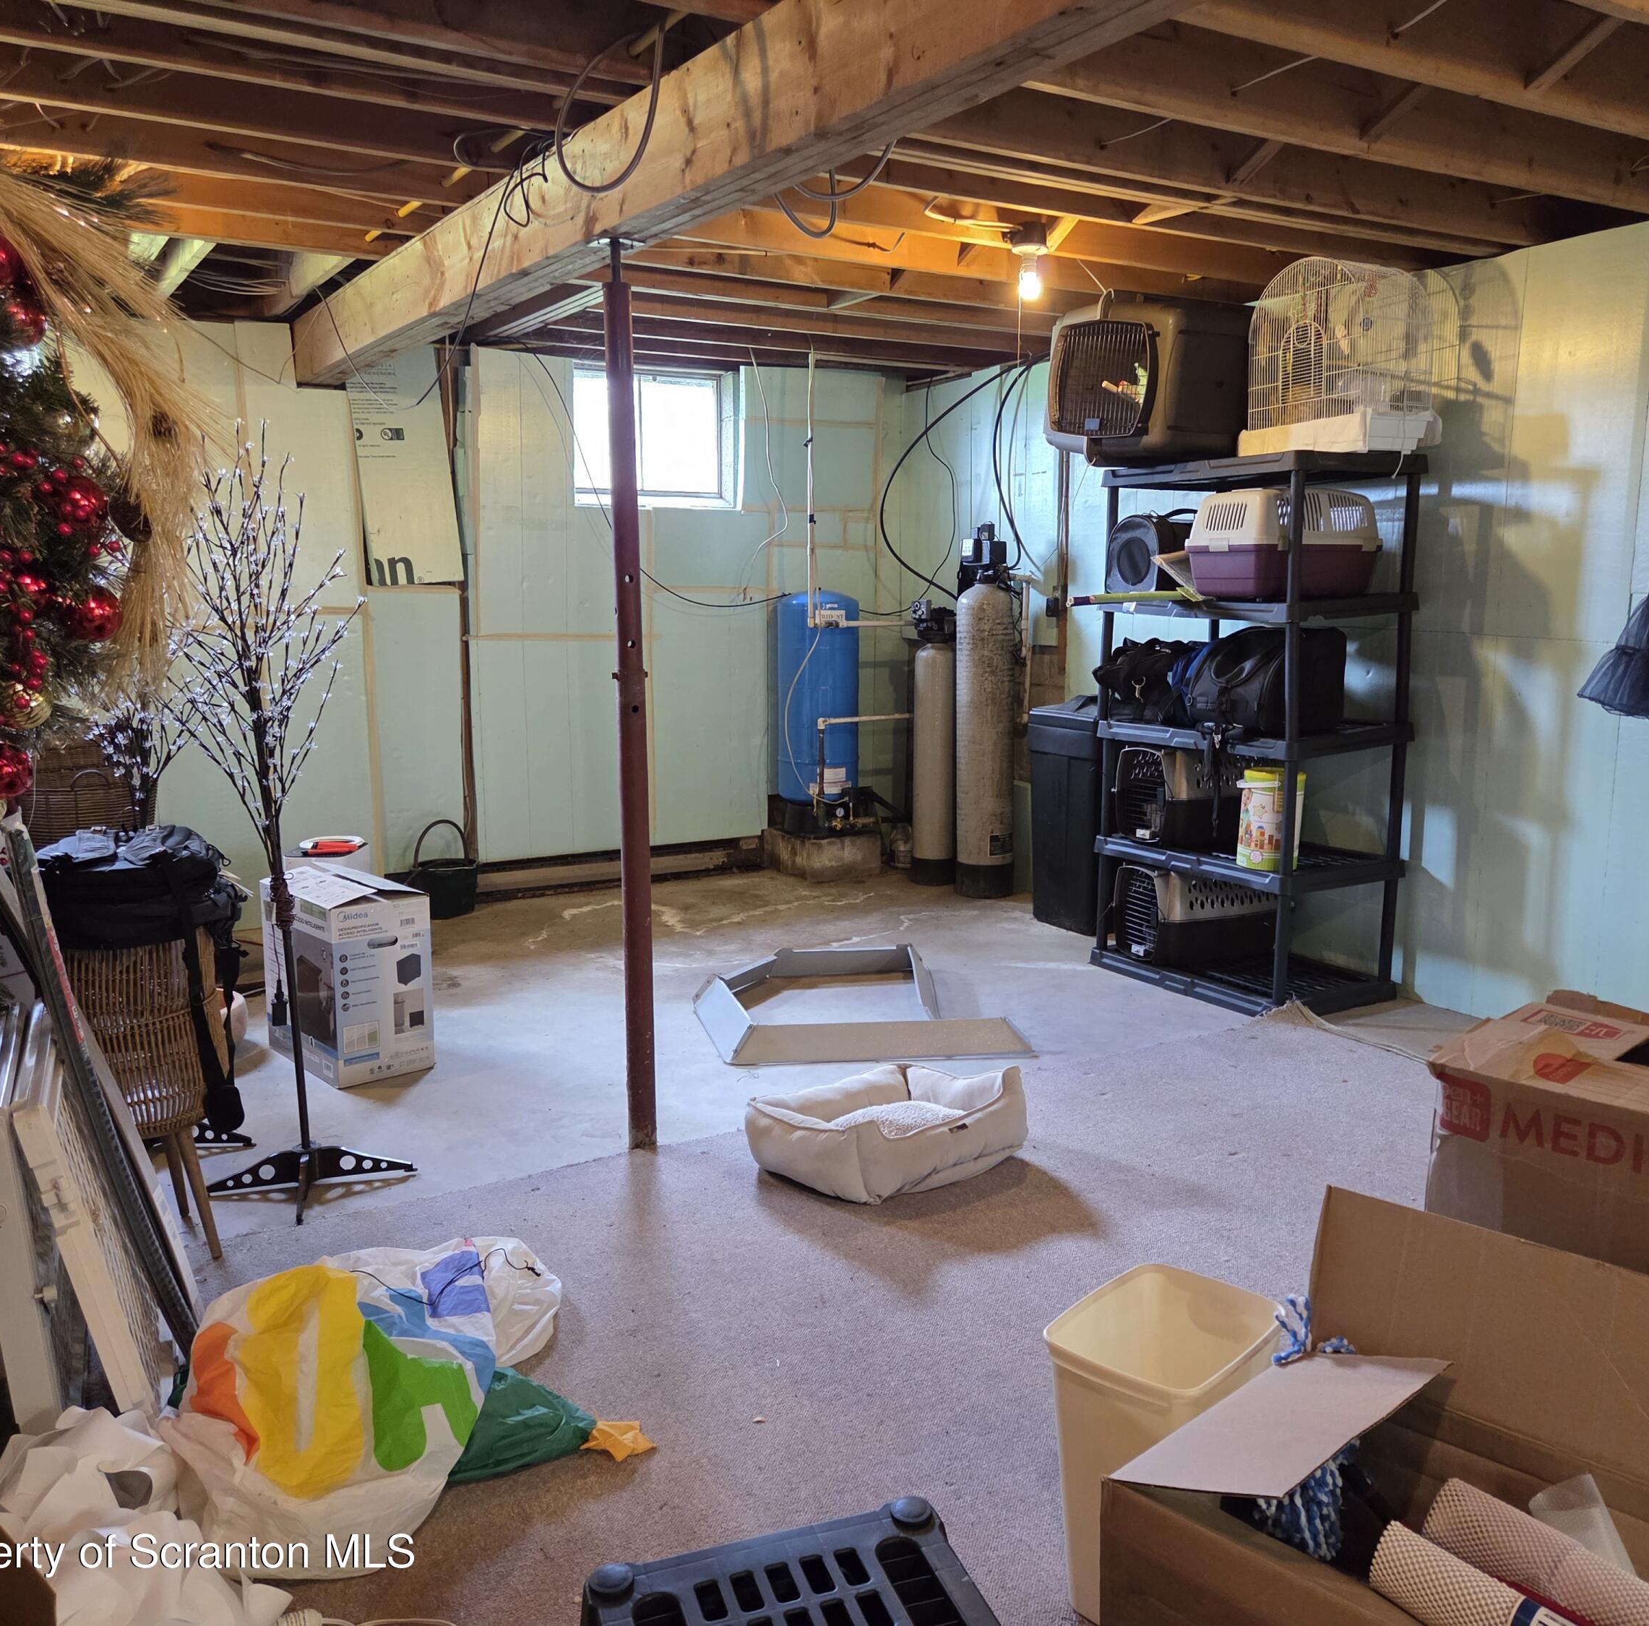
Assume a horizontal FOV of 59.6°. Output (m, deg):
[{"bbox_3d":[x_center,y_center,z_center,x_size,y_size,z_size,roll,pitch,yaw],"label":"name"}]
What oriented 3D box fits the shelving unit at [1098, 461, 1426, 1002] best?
[{"bbox_3d":[1.500,-0.296,5.098,0.595,1.830,0.915,-6,11,-29],"label":"shelving unit"}]

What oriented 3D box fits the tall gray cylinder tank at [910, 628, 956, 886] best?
[{"bbox_3d":[0.523,-0.263,6.832,0.200,1.200,0.200,0,9,0],"label":"tall gray cylinder tank"}]

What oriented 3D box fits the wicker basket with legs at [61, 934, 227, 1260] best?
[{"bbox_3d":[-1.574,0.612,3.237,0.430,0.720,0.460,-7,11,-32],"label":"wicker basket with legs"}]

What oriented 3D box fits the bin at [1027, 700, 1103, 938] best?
[{"bbox_3d":[1.152,0.006,6.041,0.370,0.930,0.375,-7,11,-32],"label":"bin"}]

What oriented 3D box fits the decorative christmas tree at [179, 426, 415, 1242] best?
[{"bbox_3d":[-1.287,0.028,3.432,0.500,1.800,0.490,-2,10,-11],"label":"decorative christmas tree"}]

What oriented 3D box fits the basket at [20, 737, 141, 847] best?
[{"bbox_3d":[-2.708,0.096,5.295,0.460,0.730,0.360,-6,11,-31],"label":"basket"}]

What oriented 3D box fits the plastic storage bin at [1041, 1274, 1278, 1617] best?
[{"bbox_3d":[0.477,0.906,2.015,0.225,0.416,0.292,7,12,40],"label":"plastic storage bin"}]

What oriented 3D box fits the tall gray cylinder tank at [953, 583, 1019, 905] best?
[{"bbox_3d":[0.737,-0.342,6.581,0.262,1.435,0.262,0,9,0],"label":"tall gray cylinder tank"}]

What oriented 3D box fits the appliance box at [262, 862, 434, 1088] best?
[{"bbox_3d":[-1.445,0.482,4.370,0.302,0.540,0.490,-9,12,-42],"label":"appliance box"}]

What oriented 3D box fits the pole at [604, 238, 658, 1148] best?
[{"bbox_3d":[-0.473,-0.242,3.530,0.085,2.220,0.085,0,9,0],"label":"pole"}]

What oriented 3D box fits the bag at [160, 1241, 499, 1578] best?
[{"bbox_3d":[-0.807,0.937,2.316,0.520,0.280,0.550,-4,10,-20],"label":"bag"}]

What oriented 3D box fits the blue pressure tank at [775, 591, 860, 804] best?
[{"bbox_3d":[-0.026,-0.559,7.179,0.410,1.048,0.410,0,9,0],"label":"blue pressure tank"}]

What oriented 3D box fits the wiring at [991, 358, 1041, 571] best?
[{"bbox_3d":[0.848,-1.536,6.403,0.140,0.940,0.320,-7,11,-32],"label":"wiring"}]

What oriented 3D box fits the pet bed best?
[{"bbox_3d":[0.174,0.782,3.678,0.570,0.205,0.390,-9,12,-40],"label":"pet bed"}]

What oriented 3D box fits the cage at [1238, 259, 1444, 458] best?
[{"bbox_3d":[1.755,-1.515,4.854,0.310,0.650,0.640,-4,10,-20],"label":"cage"}]

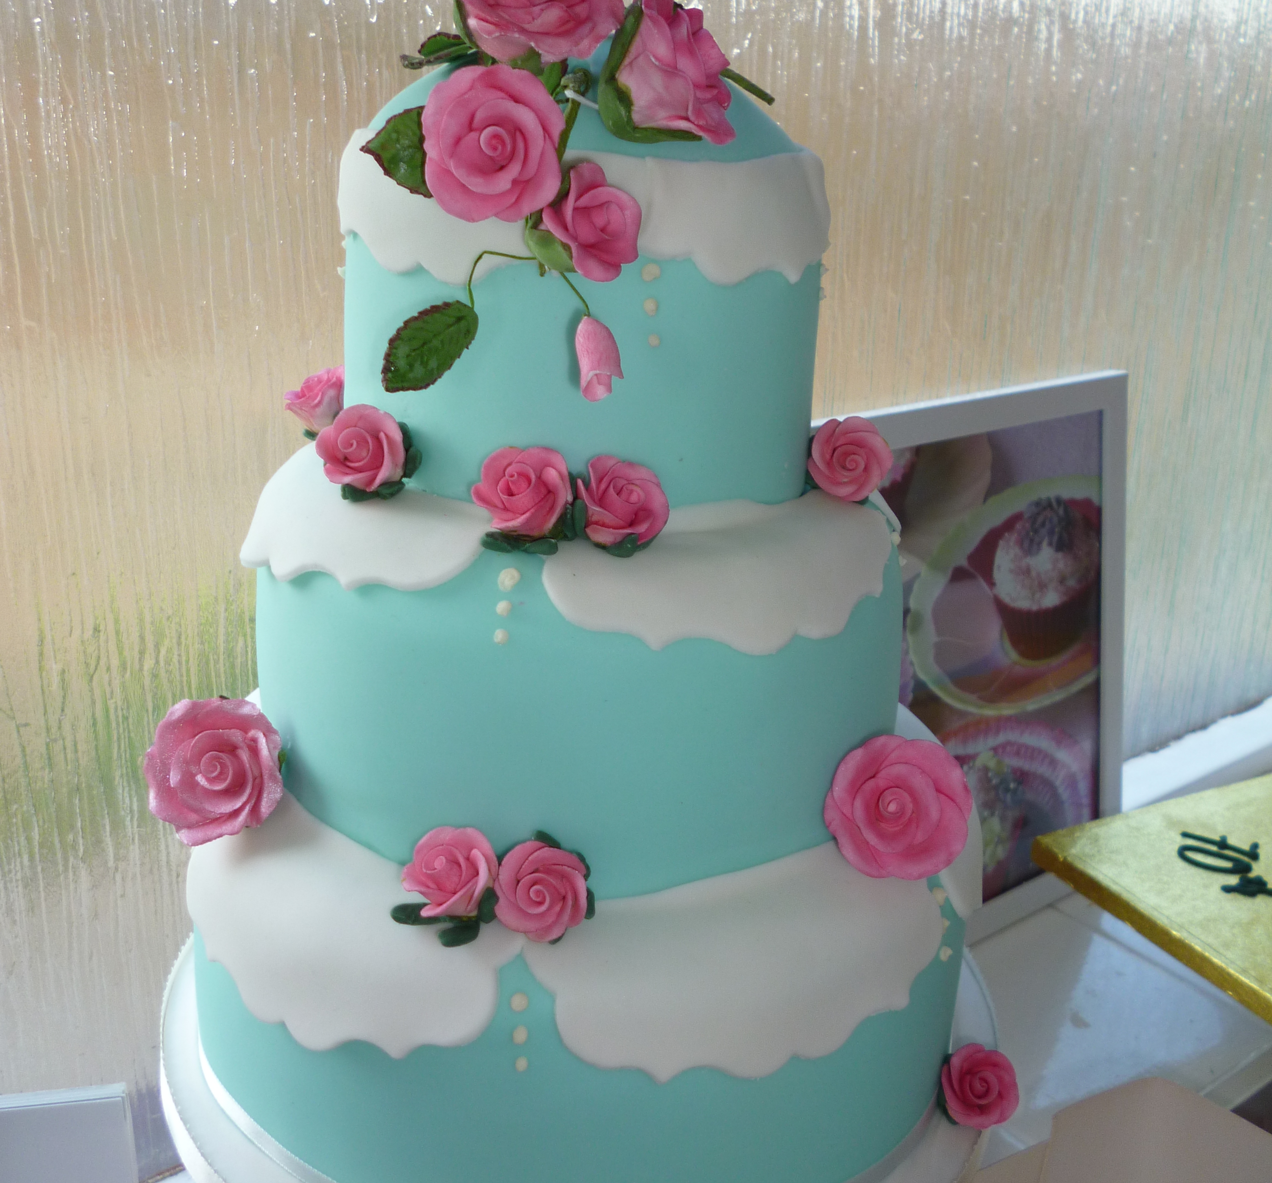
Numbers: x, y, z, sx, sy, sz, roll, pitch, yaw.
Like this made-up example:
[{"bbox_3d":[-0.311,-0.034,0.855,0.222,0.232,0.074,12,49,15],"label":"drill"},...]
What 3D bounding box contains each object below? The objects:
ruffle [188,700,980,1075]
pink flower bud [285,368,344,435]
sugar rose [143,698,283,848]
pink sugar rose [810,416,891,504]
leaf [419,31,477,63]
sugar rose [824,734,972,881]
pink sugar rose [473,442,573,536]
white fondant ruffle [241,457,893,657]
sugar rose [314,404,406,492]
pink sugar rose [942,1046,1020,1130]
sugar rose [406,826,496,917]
[{"bbox_3d":[-0.013,0.064,0.489,0.281,0.039,0.281,3,21,0],"label":"ruffle"},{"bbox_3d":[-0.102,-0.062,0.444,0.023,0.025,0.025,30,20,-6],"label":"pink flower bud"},{"bbox_3d":[-0.143,0.061,0.462,0.047,0.049,0.033,-1,-12,-9],"label":"sugar rose"},{"bbox_3d":[0.073,-0.045,0.469,0.029,0.029,0.022,3,-5,2],"label":"pink sugar rose"},{"bbox_3d":[-0.061,-0.176,0.443,0.024,0.008,0.018,12,40,12],"label":"leaf"},{"bbox_3d":[0.078,0.064,0.407,0.043,0.043,0.025,3,0,-1],"label":"sugar rose"},{"bbox_3d":[-0.034,-0.030,0.412,0.029,0.027,0.024,8,-21,14],"label":"pink sugar rose"},{"bbox_3d":[-0.020,-0.035,0.451,0.214,0.031,0.214,3,21,0],"label":"white fondant ruffle"},{"bbox_3d":[-0.087,-0.045,0.433,0.029,0.028,0.023,5,-14,7],"label":"sugar rose"},{"bbox_3d":[0.113,0.162,0.448,0.026,0.027,0.020,1,0,-6],"label":"pink sugar rose"},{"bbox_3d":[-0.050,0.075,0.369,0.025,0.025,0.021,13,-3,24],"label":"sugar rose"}]

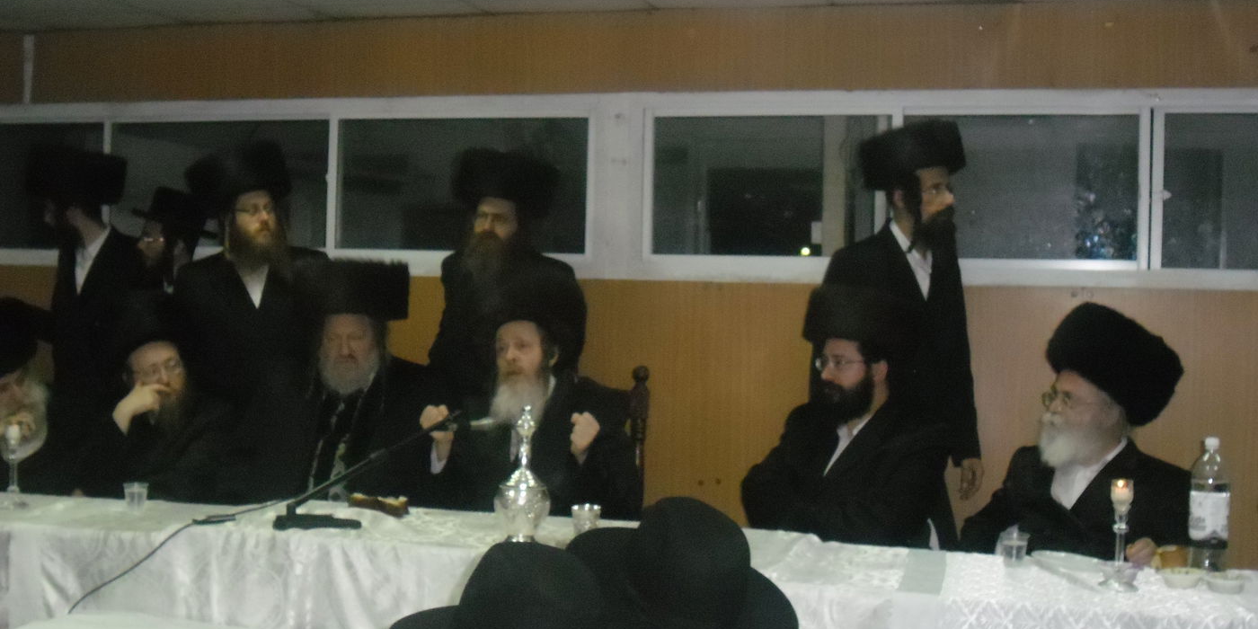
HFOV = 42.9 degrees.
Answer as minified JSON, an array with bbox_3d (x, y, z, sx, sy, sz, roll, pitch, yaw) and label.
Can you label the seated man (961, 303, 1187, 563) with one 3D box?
[{"bbox_3d":[1.144,0.658,4.108,0.620,1.367,0.760,2,3,30],"label":"seated man"}]

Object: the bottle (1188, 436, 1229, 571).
[{"bbox_3d":[1.395,0.448,3.836,0.090,0.325,0.090,1,2,0],"label":"bottle"}]

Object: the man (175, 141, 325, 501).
[{"bbox_3d":[-1.290,0.331,5.490,0.540,1.840,0.380,0,2,-12],"label":"man"}]

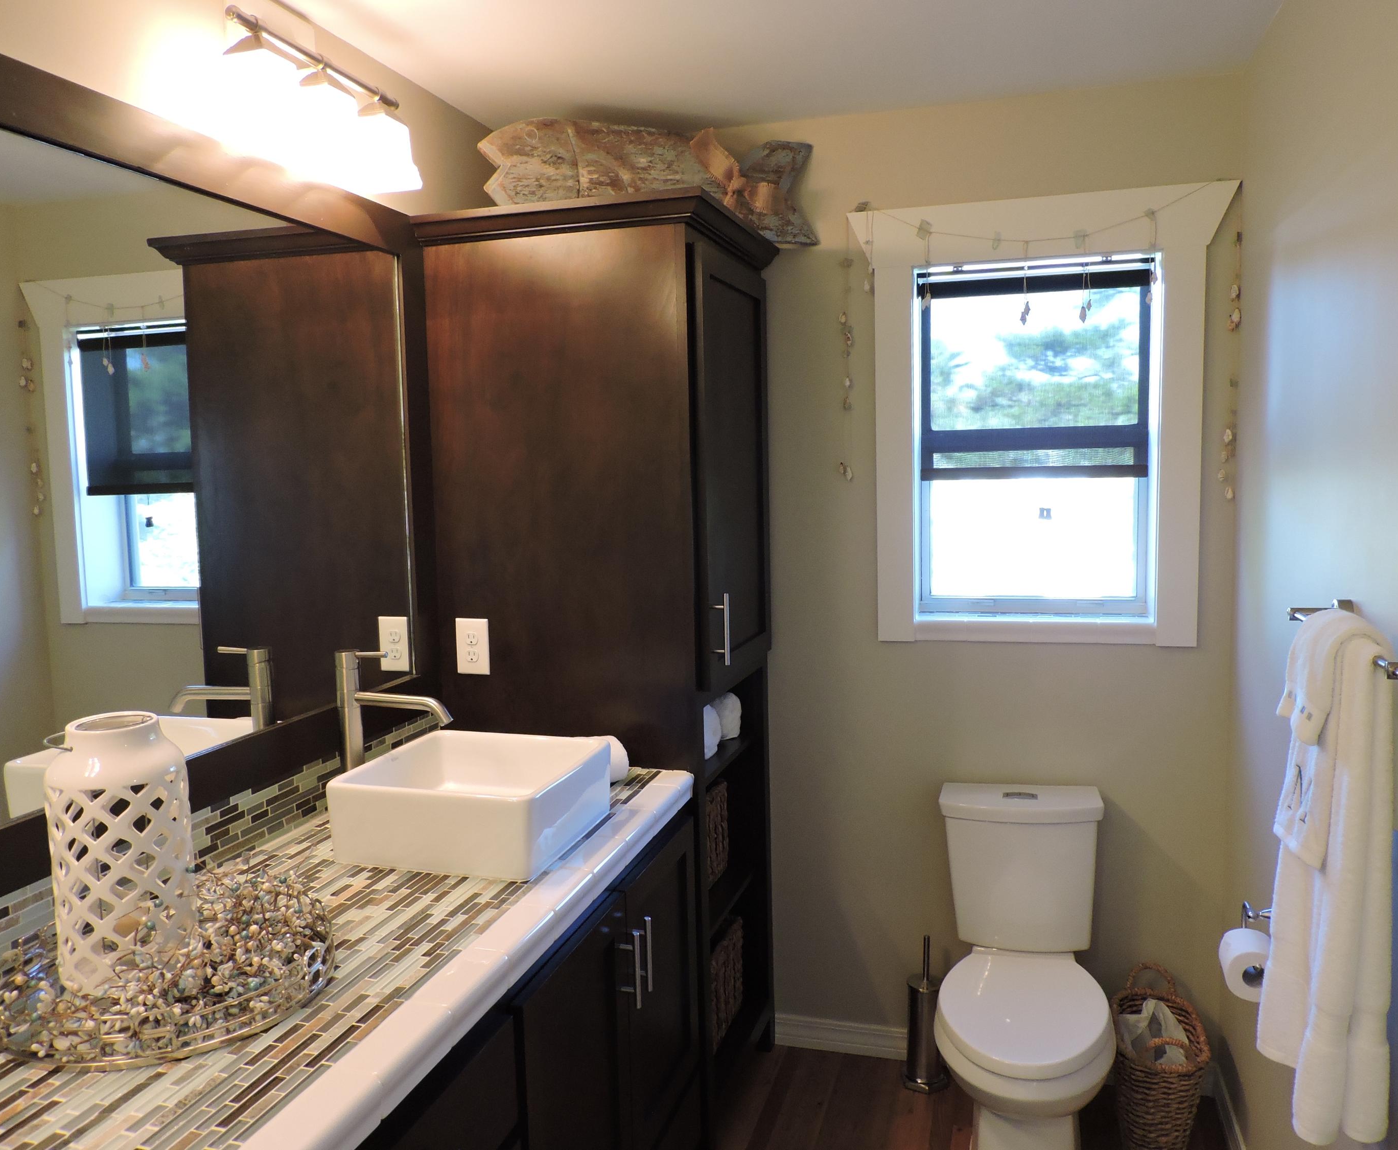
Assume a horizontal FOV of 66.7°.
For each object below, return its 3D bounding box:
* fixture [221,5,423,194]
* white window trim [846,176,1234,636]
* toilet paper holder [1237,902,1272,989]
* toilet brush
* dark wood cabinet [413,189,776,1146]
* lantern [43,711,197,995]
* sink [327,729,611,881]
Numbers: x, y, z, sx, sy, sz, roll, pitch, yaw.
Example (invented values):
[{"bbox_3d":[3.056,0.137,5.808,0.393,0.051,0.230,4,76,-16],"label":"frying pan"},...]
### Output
[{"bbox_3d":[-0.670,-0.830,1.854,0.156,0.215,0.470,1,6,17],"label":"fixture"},{"bbox_3d":[0.805,-0.358,2.569,0.890,1.070,0.040,1,6,17],"label":"white window trim"},{"bbox_3d":[1.052,0.665,1.970,0.077,0.100,0.138,1,6,17],"label":"toilet paper holder"},{"bbox_3d":[0.592,1.116,2.739,0.112,0.395,0.112,1,6,17],"label":"toilet brush"},{"bbox_3d":[-0.184,0.276,2.585,0.658,2.132,0.720,1,6,17],"label":"dark wood cabinet"},{"bbox_3d":[-0.730,0.352,1.351,0.158,0.334,0.158,1,6,17],"label":"lantern"},{"bbox_3d":[-0.393,0.396,1.894,0.378,0.131,0.373,1,6,17],"label":"sink"}]

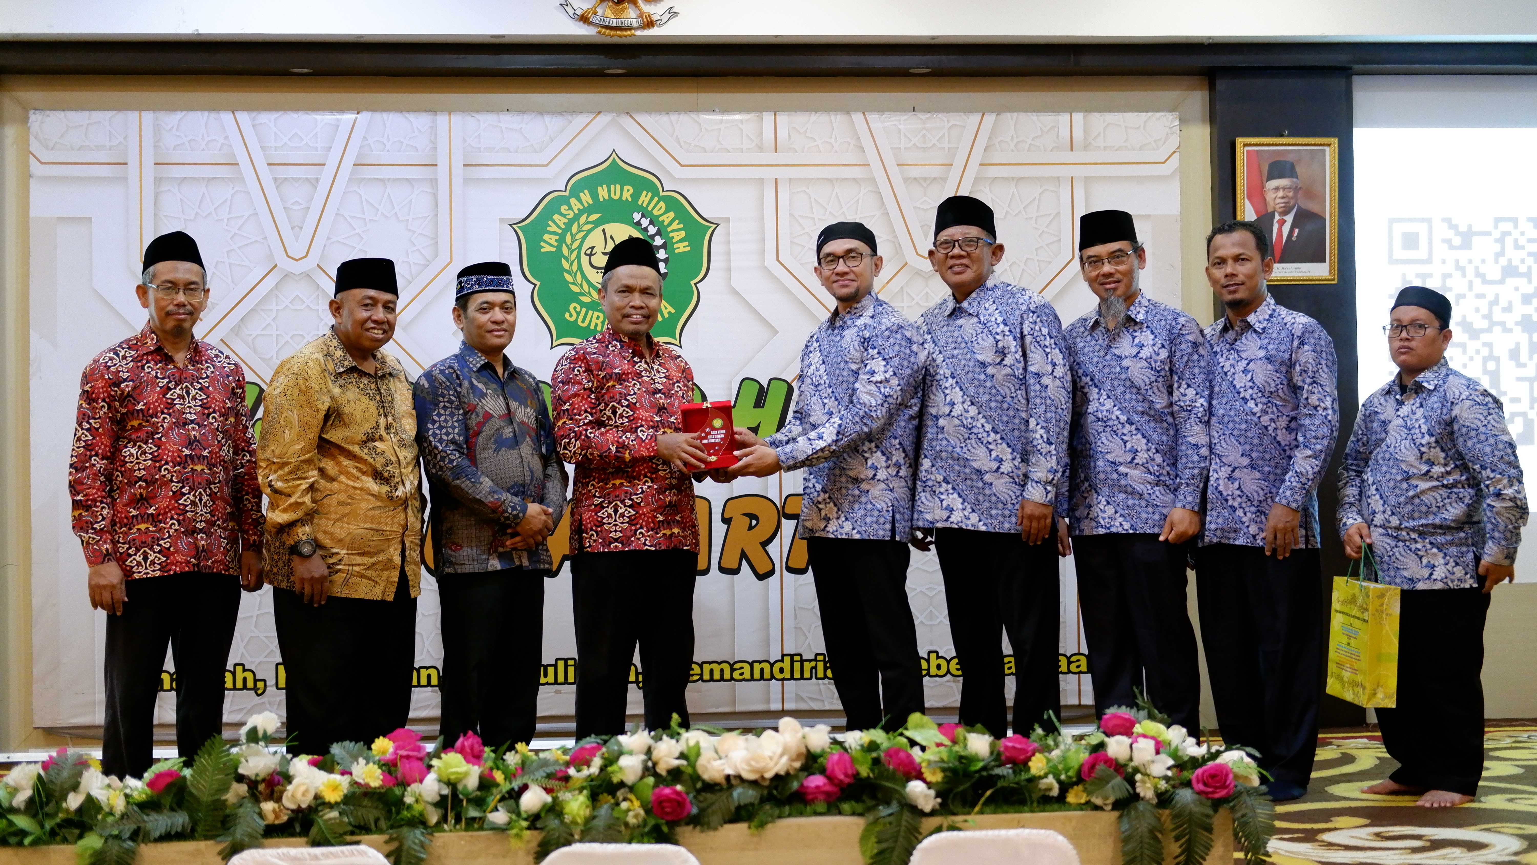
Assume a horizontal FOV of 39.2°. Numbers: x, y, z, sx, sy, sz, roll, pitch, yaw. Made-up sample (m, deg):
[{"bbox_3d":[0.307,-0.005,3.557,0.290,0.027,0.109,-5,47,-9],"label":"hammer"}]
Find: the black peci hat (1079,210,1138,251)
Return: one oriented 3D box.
[{"bbox_3d":[1.018,-0.603,6.450,0.170,0.098,0.200,-1,-4,20],"label":"black peci hat"}]

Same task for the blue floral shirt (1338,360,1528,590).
[{"bbox_3d":[1.956,0.124,6.370,0.360,0.660,0.550,0,-2,-45],"label":"blue floral shirt"}]

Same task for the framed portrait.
[{"bbox_3d":[1.919,-0.821,8.000,0.390,0.540,0.030,-1,-1,-5],"label":"framed portrait"}]

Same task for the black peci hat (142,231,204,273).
[{"bbox_3d":[-1.694,-0.518,6.150,0.180,0.110,0.215,0,-7,-23],"label":"black peci hat"}]

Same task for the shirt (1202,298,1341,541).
[{"bbox_3d":[1.501,-0.031,6.500,0.480,0.755,0.300,-2,-1,43],"label":"shirt"}]

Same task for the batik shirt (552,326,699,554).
[{"bbox_3d":[-0.425,0.026,6.420,0.460,0.670,0.340,0,-1,-35],"label":"batik shirt"}]

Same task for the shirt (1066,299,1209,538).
[{"bbox_3d":[1.083,-0.053,6.400,0.480,0.715,0.290,-1,-1,35],"label":"shirt"}]

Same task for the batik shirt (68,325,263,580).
[{"bbox_3d":[-1.720,0.057,6.170,0.530,0.720,0.300,0,-1,-36],"label":"batik shirt"}]

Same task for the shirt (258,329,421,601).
[{"bbox_3d":[-1.192,0.091,6.050,0.500,0.755,0.340,0,-1,-44],"label":"shirt"}]

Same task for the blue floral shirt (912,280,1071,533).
[{"bbox_3d":[0.652,-0.063,6.420,0.530,0.735,0.330,-2,-1,40],"label":"blue floral shirt"}]

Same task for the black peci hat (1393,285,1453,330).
[{"bbox_3d":[1.923,-0.367,6.350,0.168,0.090,0.195,-2,-14,45],"label":"black peci hat"}]

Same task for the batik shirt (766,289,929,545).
[{"bbox_3d":[0.210,-0.047,6.150,0.460,0.710,0.480,0,-1,-44],"label":"batik shirt"}]

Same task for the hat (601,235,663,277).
[{"bbox_3d":[-0.398,-0.515,6.280,0.180,0.110,0.215,-1,-7,-11],"label":"hat"}]

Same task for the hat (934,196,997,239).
[{"bbox_3d":[0.571,-0.627,6.280,0.185,0.110,0.220,-1,-7,16],"label":"hat"}]

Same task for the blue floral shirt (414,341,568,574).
[{"bbox_3d":[-0.834,0.075,6.500,0.460,0.690,0.310,0,-1,-41],"label":"blue floral shirt"}]

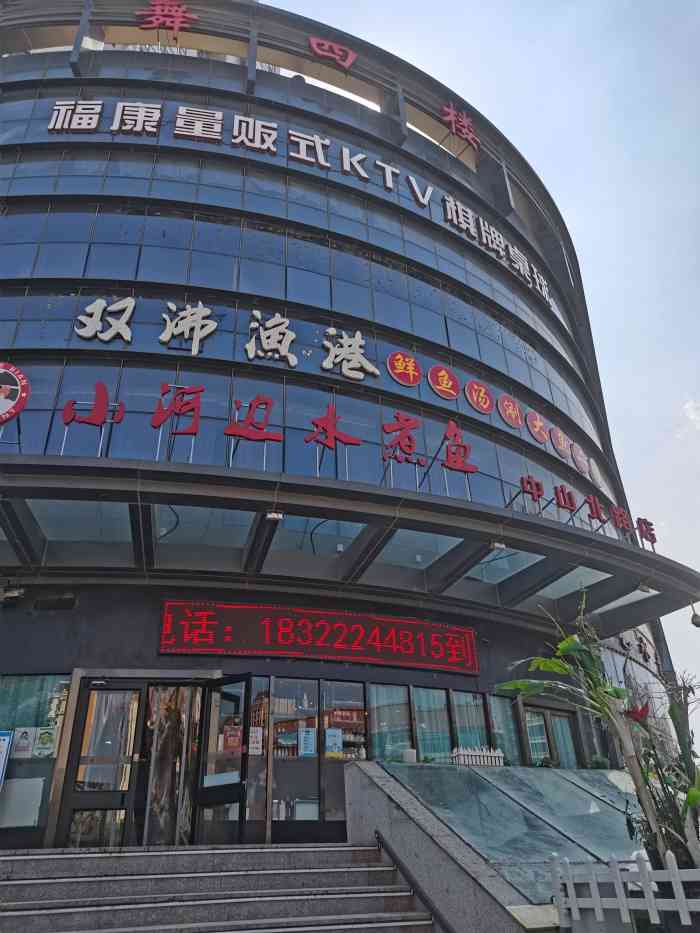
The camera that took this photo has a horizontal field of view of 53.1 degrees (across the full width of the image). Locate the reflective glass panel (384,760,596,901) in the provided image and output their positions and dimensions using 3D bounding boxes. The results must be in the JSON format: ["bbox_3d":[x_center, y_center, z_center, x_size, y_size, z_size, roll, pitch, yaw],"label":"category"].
[{"bbox_3d":[0.970,2.482,4.950,0.780,0.060,2.680,7,-10,-15],"label":"reflective glass panel"}]

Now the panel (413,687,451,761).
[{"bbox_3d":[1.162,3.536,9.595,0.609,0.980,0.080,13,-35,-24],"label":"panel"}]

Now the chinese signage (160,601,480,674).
[{"bbox_3d":[-0.210,2.369,9.683,4.678,0.726,0.280,10,-33,-19],"label":"chinese signage"}]

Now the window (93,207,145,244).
[{"bbox_3d":[-4.172,-4.359,12.706,0.869,0.973,0.080,1,-31,-5],"label":"window"}]

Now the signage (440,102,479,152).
[{"bbox_3d":[3.001,-9.216,18.901,1.300,1.350,0.150,18,-36,-31],"label":"signage"}]

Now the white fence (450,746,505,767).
[{"bbox_3d":[2.012,4.626,11.159,0.900,0.310,0.200,15,-35,-28],"label":"white fence"}]

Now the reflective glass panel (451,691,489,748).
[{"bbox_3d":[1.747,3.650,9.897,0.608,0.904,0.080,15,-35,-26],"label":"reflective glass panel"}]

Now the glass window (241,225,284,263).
[{"bbox_3d":[-1.615,-4.193,13.161,0.869,0.973,0.080,7,-32,-15],"label":"glass window"}]

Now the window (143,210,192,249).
[{"bbox_3d":[-3.310,-4.332,12.812,0.869,0.973,0.080,3,-32,-9],"label":"window"}]

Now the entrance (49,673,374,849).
[{"bbox_3d":[-1.756,4.101,9.941,4.300,2.300,0.450,6,-31,-14],"label":"entrance"}]

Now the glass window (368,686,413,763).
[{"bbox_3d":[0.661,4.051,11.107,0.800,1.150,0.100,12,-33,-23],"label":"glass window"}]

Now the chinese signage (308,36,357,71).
[{"bbox_3d":[-0.381,-10.172,17.309,1.300,0.720,0.150,10,-32,-20],"label":"chinese signage"}]

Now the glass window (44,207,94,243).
[{"bbox_3d":[-5.430,-4.703,13.602,0.950,1.000,0.100,-1,-30,-3],"label":"glass window"}]

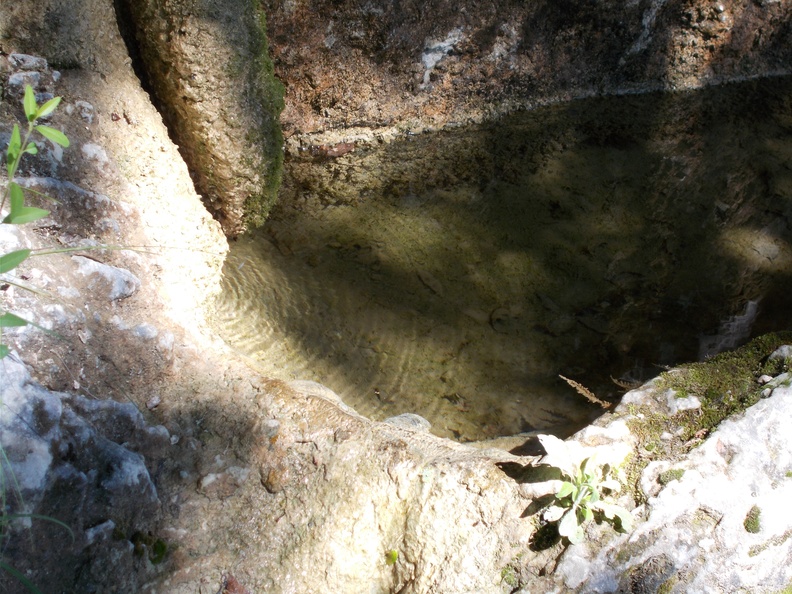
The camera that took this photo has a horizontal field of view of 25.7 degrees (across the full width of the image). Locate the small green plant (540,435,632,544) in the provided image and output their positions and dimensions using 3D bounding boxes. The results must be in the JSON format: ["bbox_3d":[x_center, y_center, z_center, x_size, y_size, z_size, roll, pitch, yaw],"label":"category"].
[{"bbox_3d":[0.240,0.244,2.200,0.120,0.090,0.115,0,44,0],"label":"small green plant"}]

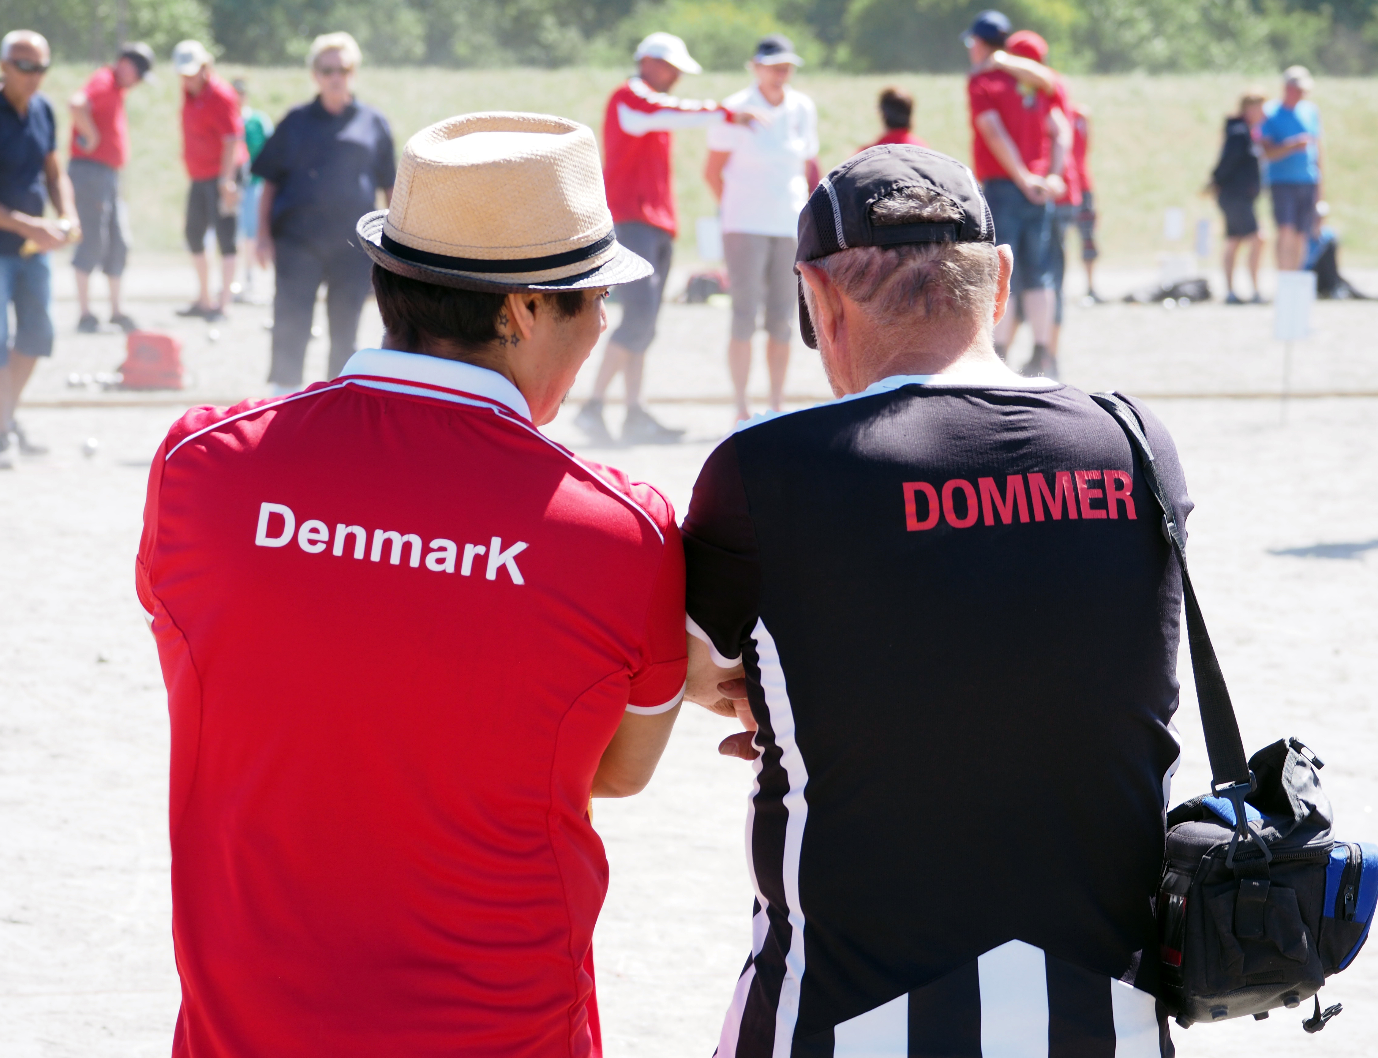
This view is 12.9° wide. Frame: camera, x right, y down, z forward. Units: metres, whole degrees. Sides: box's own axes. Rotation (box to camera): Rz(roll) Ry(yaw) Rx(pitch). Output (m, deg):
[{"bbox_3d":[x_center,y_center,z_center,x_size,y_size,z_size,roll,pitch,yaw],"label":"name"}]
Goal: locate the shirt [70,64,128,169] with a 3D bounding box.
[{"bbox_3d":[-3.611,-2.518,37.400,0.320,0.660,0.460,1,4,18],"label":"shirt"}]

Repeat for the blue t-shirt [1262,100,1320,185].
[{"bbox_3d":[4.442,-2.844,45.000,0.460,0.640,0.300,0,4,-5],"label":"blue t-shirt"}]

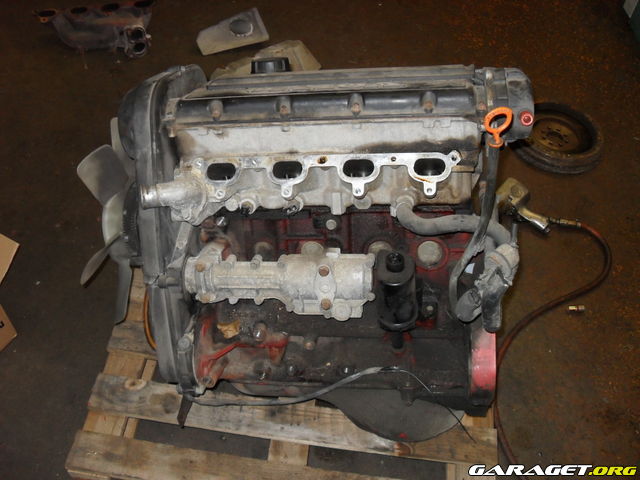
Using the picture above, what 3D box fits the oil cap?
[{"bbox_3d":[-0.083,-0.291,1.095,0.064,0.030,0.064,-3,19,1],"label":"oil cap"}]

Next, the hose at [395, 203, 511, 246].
[{"bbox_3d":[0.202,-0.024,0.985,0.178,0.064,0.060,0,20,11],"label":"hose"}]

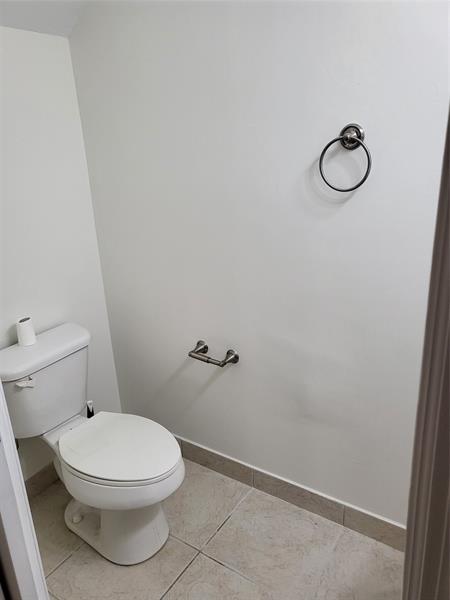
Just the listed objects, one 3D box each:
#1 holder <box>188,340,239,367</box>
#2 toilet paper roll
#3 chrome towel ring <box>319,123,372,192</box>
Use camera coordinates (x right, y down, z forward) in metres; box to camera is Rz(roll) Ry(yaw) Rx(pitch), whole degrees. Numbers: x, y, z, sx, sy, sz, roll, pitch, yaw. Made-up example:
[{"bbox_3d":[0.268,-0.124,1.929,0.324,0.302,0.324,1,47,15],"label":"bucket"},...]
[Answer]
[{"bbox_3d":[-0.053,0.232,1.846,0.213,0.063,0.087,9,21,34],"label":"holder"},{"bbox_3d":[-0.810,0.129,1.833,0.064,0.102,0.064,-3,18,1],"label":"toilet paper roll"},{"bbox_3d":[0.360,-0.416,1.324,0.156,0.190,0.067,9,21,34],"label":"chrome towel ring"}]

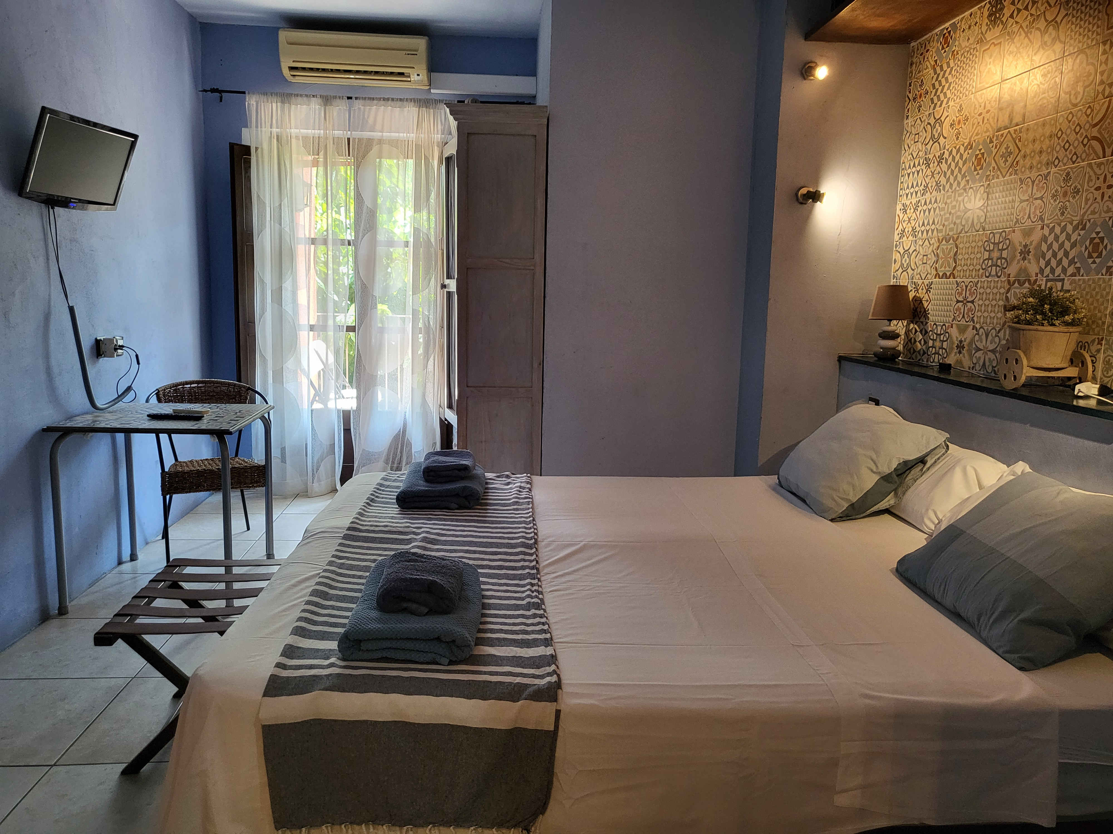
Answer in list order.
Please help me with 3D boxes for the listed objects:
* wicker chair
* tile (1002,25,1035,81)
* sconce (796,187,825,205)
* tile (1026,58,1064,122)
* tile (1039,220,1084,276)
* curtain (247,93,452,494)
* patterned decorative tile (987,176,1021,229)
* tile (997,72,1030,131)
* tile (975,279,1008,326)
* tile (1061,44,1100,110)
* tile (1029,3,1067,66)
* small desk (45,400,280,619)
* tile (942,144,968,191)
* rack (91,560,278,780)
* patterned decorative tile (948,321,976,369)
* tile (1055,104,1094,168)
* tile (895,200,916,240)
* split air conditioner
[{"bbox_3d":[-1.678,0.234,4.015,0.560,0.775,0.560,-3,10,-26],"label":"wicker chair"},{"bbox_3d":[1.568,-1.240,2.832,0.010,0.167,0.166,1,9,-5],"label":"tile"},{"bbox_3d":[1.039,-0.901,3.397,0.093,0.070,0.085,1,9,-4],"label":"sconce"},{"bbox_3d":[1.487,-0.992,2.547,0.010,0.159,0.157,1,9,-4],"label":"tile"},{"bbox_3d":[1.414,-0.466,2.341,0.012,0.150,0.150,1,9,-4],"label":"tile"},{"bbox_3d":[-1.172,-0.654,4.820,1.117,2.272,0.130,1,9,-5],"label":"curtain"},{"bbox_3d":[1.399,-0.663,2.613,0.012,0.150,0.150,1,9,-4],"label":"patterned decorative tile"},{"bbox_3d":[1.406,-0.964,2.565,0.012,0.150,0.150,1,9,-4],"label":"tile"},{"bbox_3d":[1.547,-0.406,2.968,0.010,0.167,0.166,1,9,-5],"label":"tile"},{"bbox_3d":[1.497,-0.968,2.392,0.010,0.159,0.157,1,9,-4],"label":"tile"},{"bbox_3d":[1.491,-1.150,2.523,0.010,0.159,0.157,1,9,-4],"label":"tile"},{"bbox_3d":[-1.580,0.347,3.467,0.664,0.724,0.677,1,9,-5],"label":"small desk"},{"bbox_3d":[1.383,-0.861,2.885,0.012,0.150,0.150,1,9,-4],"label":"tile"},{"bbox_3d":[-0.945,0.690,2.341,0.410,0.415,0.570,1,9,-5],"label":"rack"},{"bbox_3d":[1.444,-0.248,2.978,0.010,0.159,0.157,1,9,-4],"label":"patterned decorative tile"},{"bbox_3d":[1.492,-0.809,2.417,0.010,0.159,0.157,1,9,-4],"label":"tile"},{"bbox_3d":[1.427,-0.795,3.370,0.010,0.159,0.157,1,9,-4],"label":"tile"},{"bbox_3d":[-1.095,-1.957,4.615,0.798,0.253,0.200,1,9,-5],"label":"split air conditioner"}]

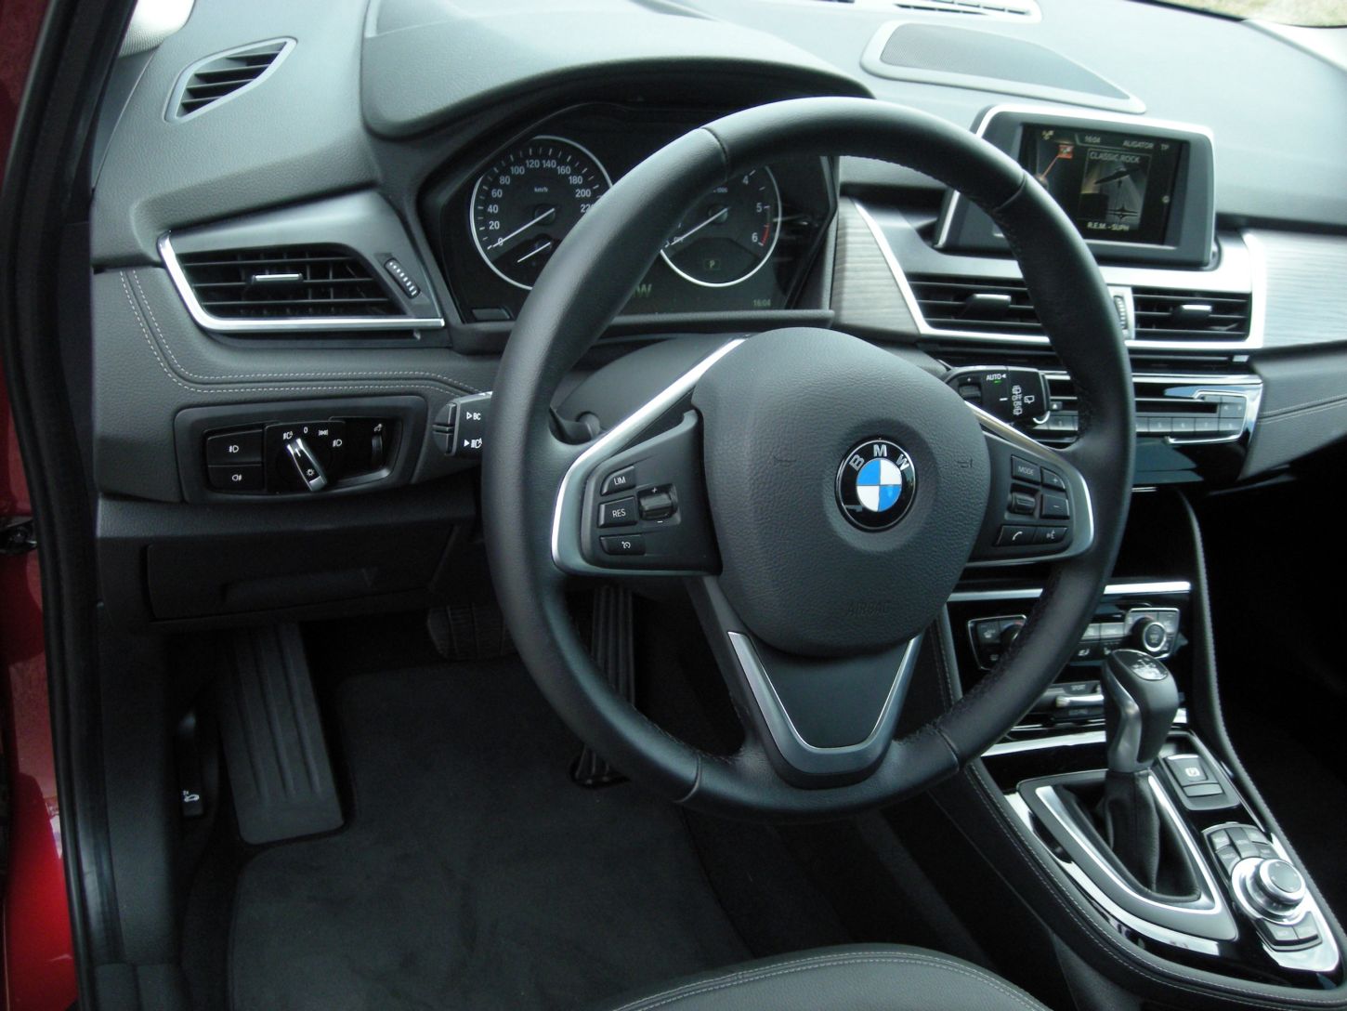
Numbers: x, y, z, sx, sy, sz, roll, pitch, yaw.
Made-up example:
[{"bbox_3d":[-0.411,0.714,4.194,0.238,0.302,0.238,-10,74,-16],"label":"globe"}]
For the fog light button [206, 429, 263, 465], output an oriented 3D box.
[{"bbox_3d":[-0.261,-0.035,0.811,0.031,0.021,0.012,-5,21,-23],"label":"fog light button"}]

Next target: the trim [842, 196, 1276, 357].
[{"bbox_3d":[0.301,-0.175,1.054,0.350,0.097,0.050,0,9,-16],"label":"trim"}]

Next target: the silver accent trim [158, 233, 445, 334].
[{"bbox_3d":[-0.216,-0.131,0.803,0.160,0.057,0.030,-5,16,-23],"label":"silver accent trim"}]

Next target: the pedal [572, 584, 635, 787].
[{"bbox_3d":[-0.072,0.179,1.388,0.054,0.202,0.035,2,5,-27],"label":"pedal"}]

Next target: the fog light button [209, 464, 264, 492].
[{"bbox_3d":[-0.262,-0.018,0.817,0.031,0.019,0.012,-5,21,-23],"label":"fog light button"}]

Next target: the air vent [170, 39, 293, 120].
[{"bbox_3d":[-0.260,-0.249,0.805,0.080,0.020,0.062,-5,71,-23],"label":"air vent"}]

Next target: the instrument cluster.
[{"bbox_3d":[-0.023,-0.196,0.910,0.285,0.139,0.060,-5,11,-23],"label":"instrument cluster"}]

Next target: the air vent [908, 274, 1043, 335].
[{"bbox_3d":[0.231,-0.153,1.039,0.124,0.040,0.030,0,9,-16],"label":"air vent"}]

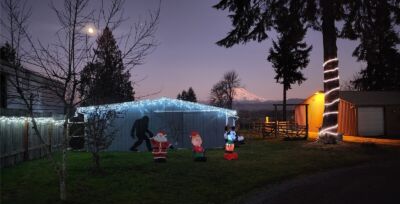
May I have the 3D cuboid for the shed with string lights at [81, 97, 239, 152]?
[{"bbox_3d":[-2.702,1.308,17.869,8.300,2.840,8.000,1,-3,-12],"label":"shed with string lights"}]

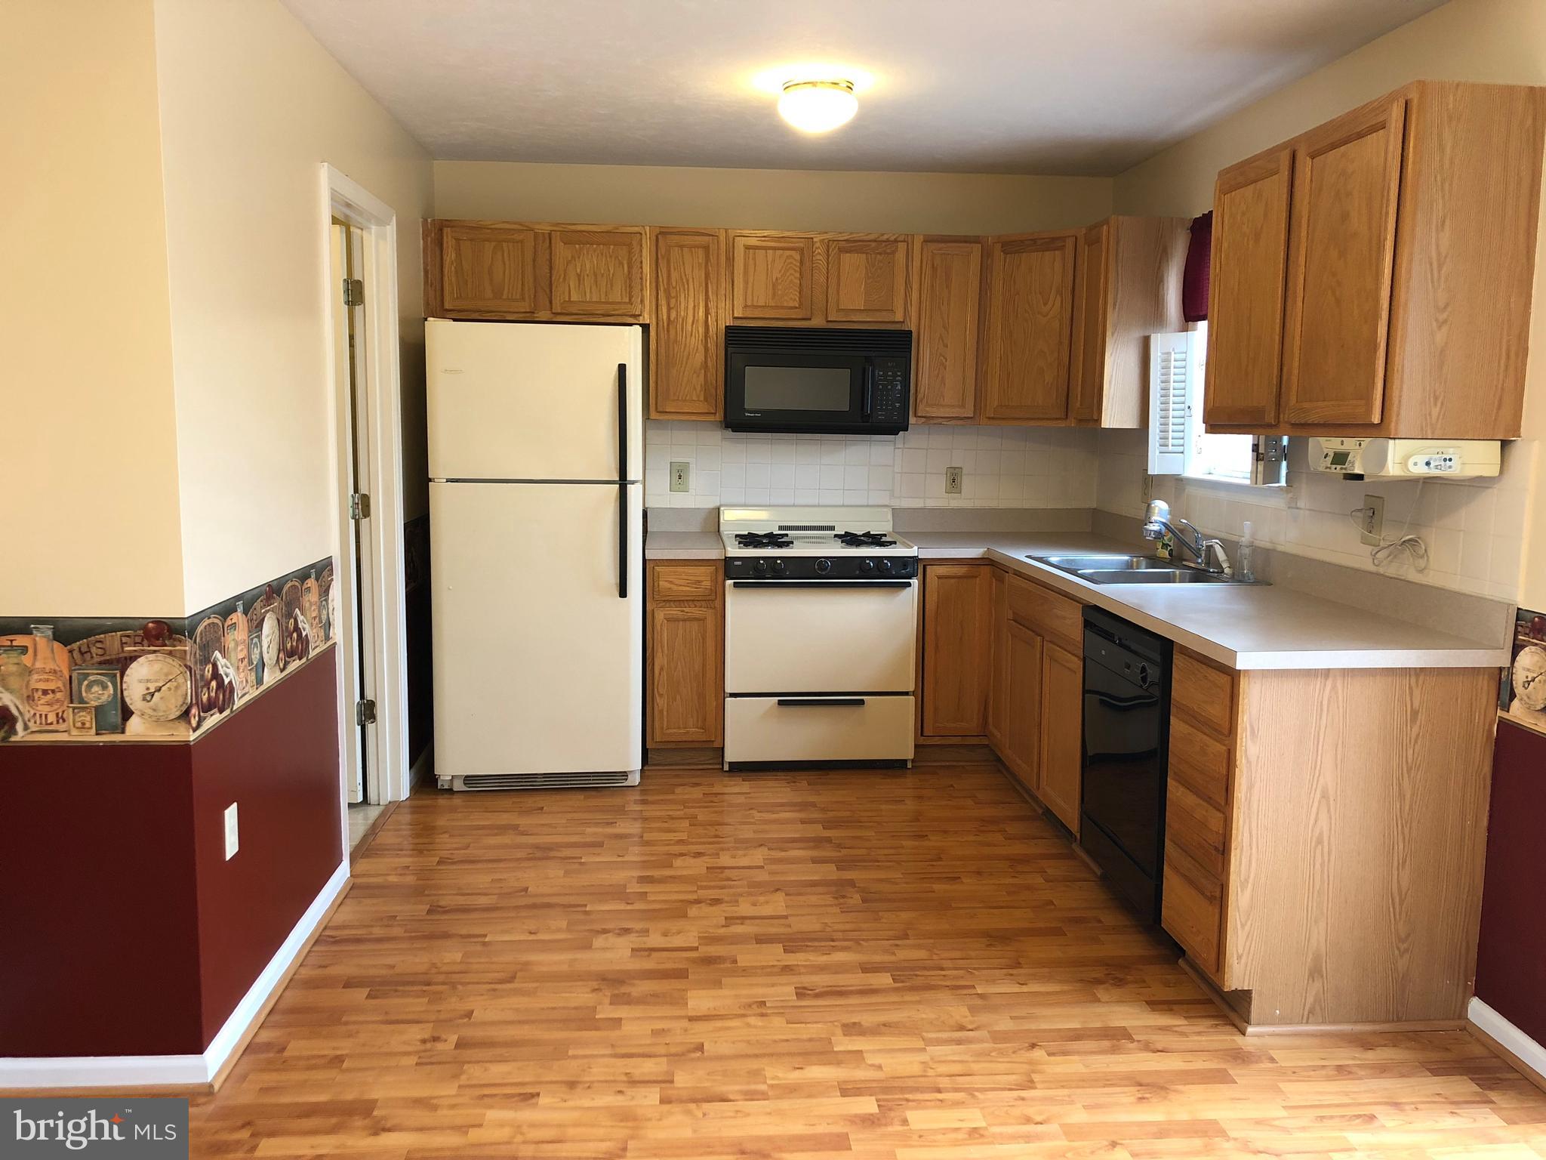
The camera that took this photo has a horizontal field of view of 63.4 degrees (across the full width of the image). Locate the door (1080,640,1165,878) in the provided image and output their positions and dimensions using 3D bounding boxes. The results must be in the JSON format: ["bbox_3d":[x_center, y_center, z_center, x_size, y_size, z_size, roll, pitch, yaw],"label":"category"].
[{"bbox_3d":[1.007,0.479,3.562,0.060,0.545,0.605,0,8,-5],"label":"door"}]

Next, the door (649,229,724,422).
[{"bbox_3d":[-0.344,-1.028,5.054,0.304,0.761,0.028,0,8,-5],"label":"door"}]

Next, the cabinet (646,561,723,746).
[{"bbox_3d":[-0.363,0.255,5.165,0.301,0.792,0.635,0,8,-5],"label":"cabinet"}]

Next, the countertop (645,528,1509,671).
[{"bbox_3d":[0.567,-0.006,4.120,1.979,0.041,2.784,0,8,-5],"label":"countertop"}]

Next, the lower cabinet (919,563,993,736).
[{"bbox_3d":[0.699,0.248,5.240,0.308,0.747,0.590,0,8,-5],"label":"lower cabinet"}]

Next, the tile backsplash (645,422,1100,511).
[{"bbox_3d":[0.445,-0.494,5.453,2.000,0.372,0.023,0,8,-5],"label":"tile backsplash"}]

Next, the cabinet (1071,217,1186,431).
[{"bbox_3d":[1.347,-0.958,4.724,0.318,0.758,0.275,0,8,-5],"label":"cabinet"}]

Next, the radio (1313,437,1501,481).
[{"bbox_3d":[1.476,-0.293,2.961,0.270,0.093,0.355,0,8,-5],"label":"radio"}]

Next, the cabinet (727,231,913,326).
[{"bbox_3d":[0.174,-1.224,5.169,0.762,0.376,0.323,0,8,-5],"label":"cabinet"}]

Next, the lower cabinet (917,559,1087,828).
[{"bbox_3d":[1.029,0.368,4.667,0.880,0.827,1.645,0,8,-5],"label":"lower cabinet"}]

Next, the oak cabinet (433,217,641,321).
[{"bbox_3d":[-0.938,-1.232,5.075,0.874,0.376,0.323,0,8,-5],"label":"oak cabinet"}]

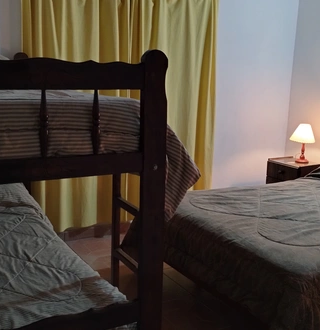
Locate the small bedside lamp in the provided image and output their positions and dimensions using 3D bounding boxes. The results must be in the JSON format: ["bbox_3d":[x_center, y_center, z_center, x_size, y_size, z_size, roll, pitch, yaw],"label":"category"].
[{"bbox_3d":[1.529,-0.231,3.800,0.254,0.410,0.254,-6,13,-31],"label":"small bedside lamp"}]

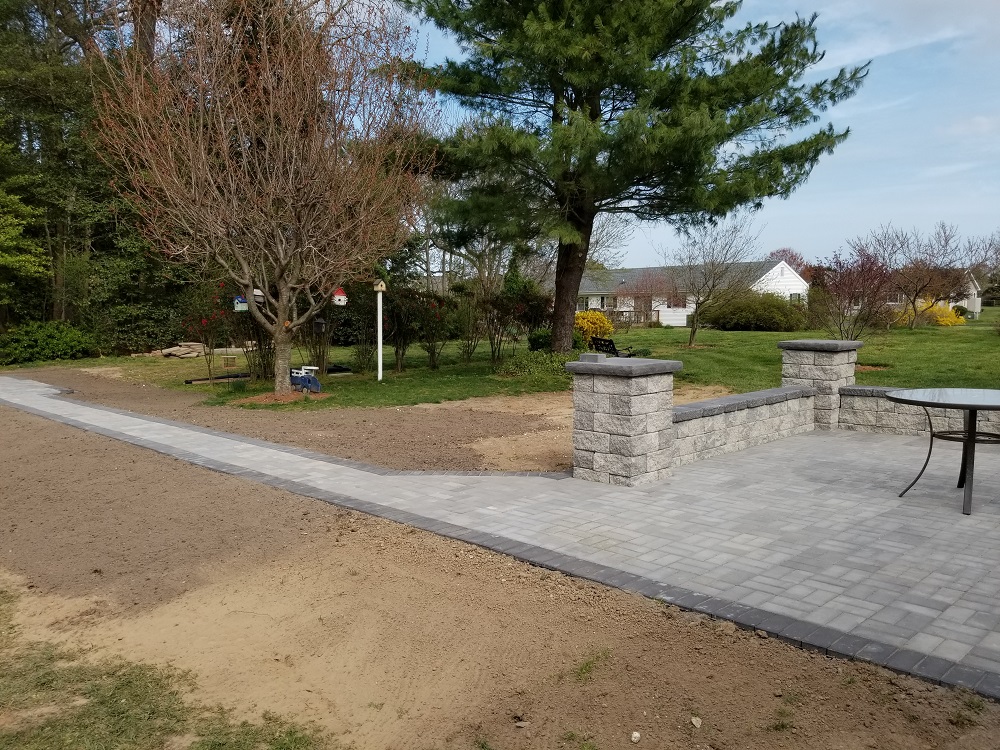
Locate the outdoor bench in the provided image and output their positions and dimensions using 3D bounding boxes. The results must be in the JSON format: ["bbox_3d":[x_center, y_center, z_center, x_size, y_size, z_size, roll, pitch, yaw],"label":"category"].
[{"bbox_3d":[2.565,-0.424,17.200,0.600,0.820,1.150,-3,5,-27],"label":"outdoor bench"}]

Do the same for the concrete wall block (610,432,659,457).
[{"bbox_3d":[1.049,0.531,5.884,0.356,0.151,0.206,-5,7,-43],"label":"concrete wall block"}]

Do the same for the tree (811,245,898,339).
[{"bbox_3d":[7.956,-1.551,16.883,1.850,2.750,1.850,1,5,25],"label":"tree"}]

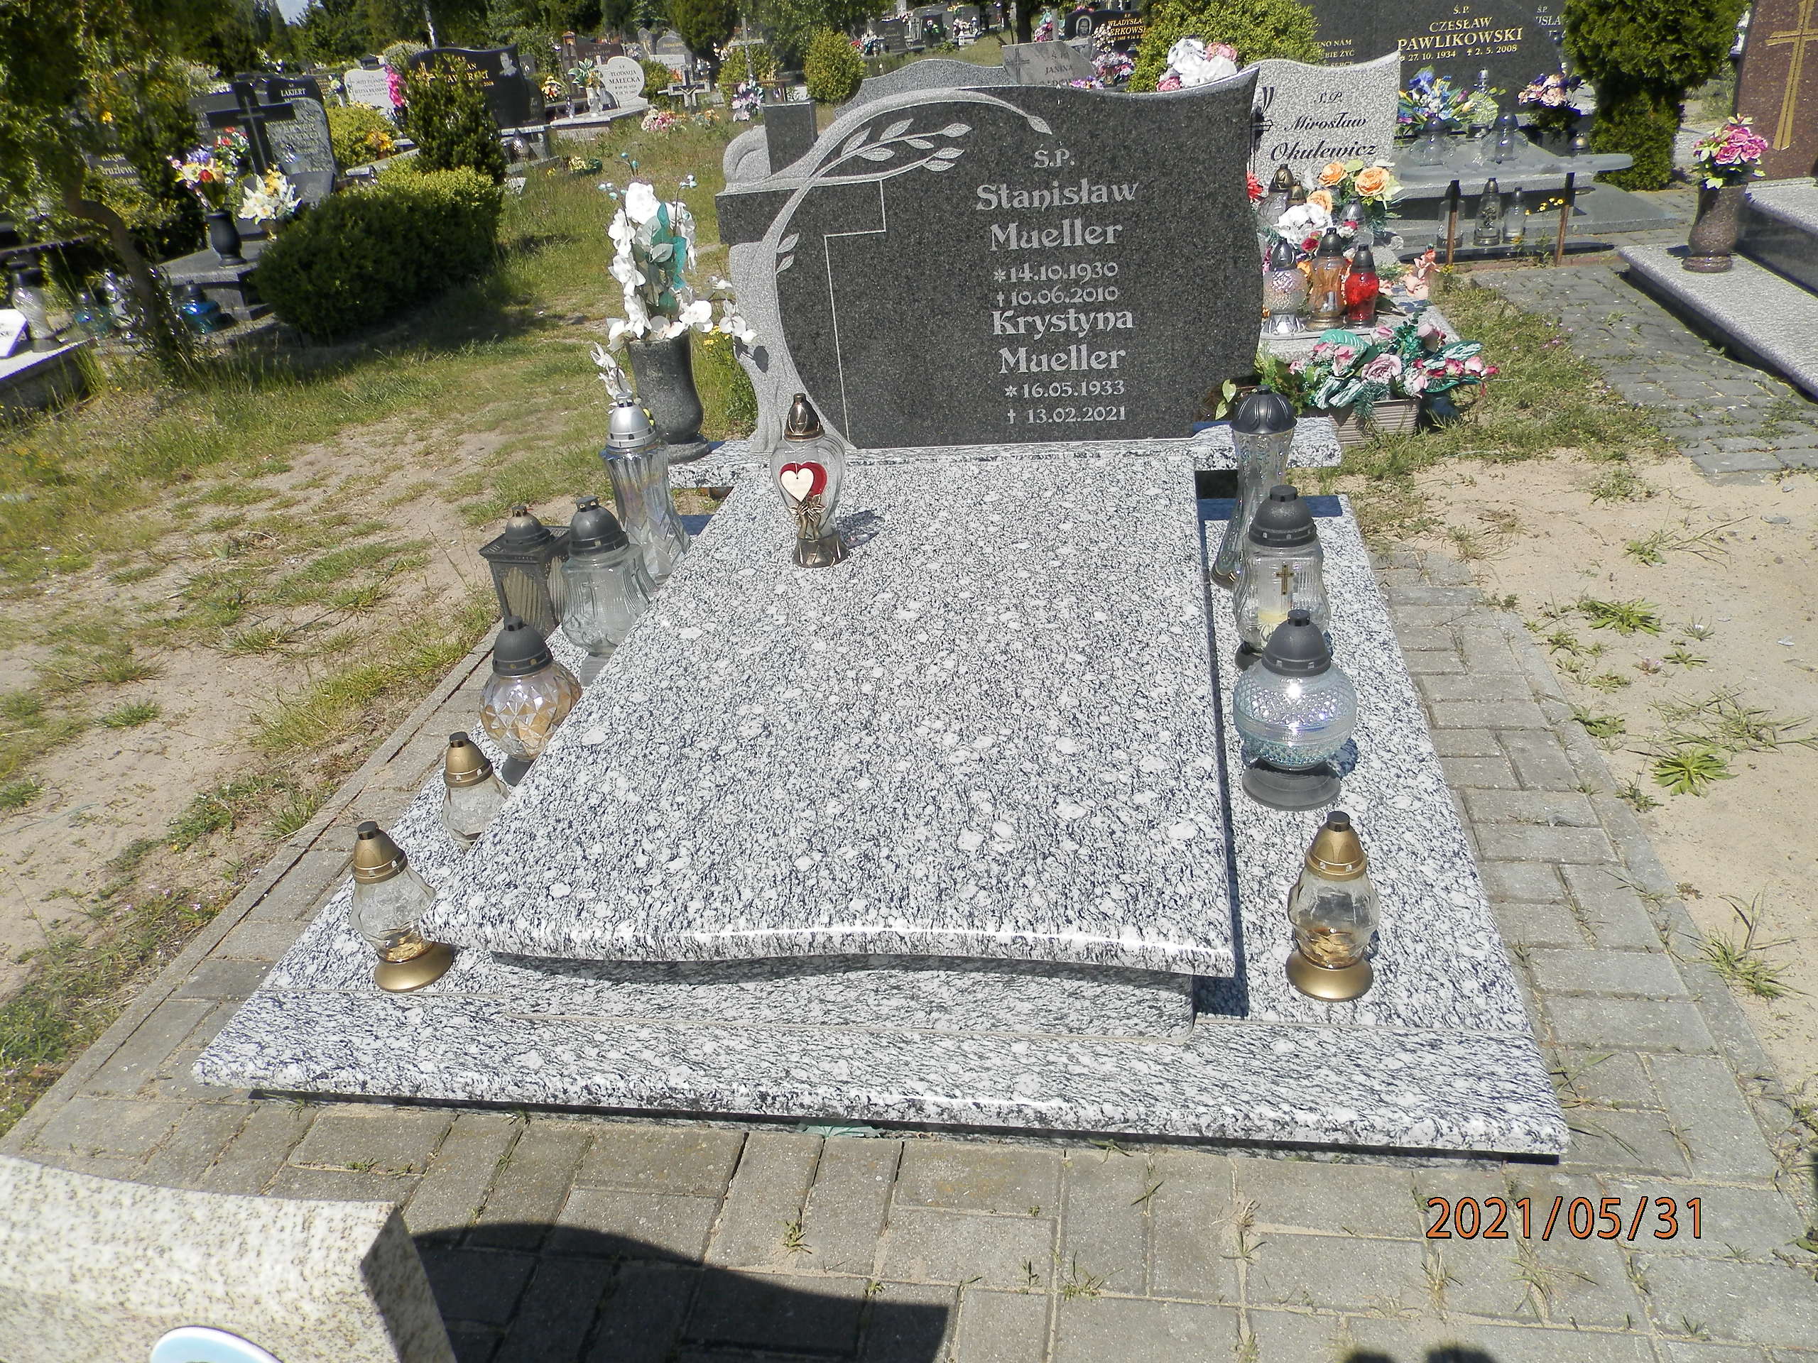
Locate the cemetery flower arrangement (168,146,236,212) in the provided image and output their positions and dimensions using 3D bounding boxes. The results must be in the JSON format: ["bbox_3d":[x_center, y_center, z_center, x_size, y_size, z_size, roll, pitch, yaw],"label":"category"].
[{"bbox_3d":[-3.353,-2.392,6.239,0.320,0.330,0.300,-1,29,11],"label":"cemetery flower arrangement"}]

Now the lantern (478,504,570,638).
[{"bbox_3d":[-0.846,-0.230,2.986,0.168,0.325,0.168,2,29,15],"label":"lantern"}]

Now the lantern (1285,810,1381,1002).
[{"bbox_3d":[0.536,0.273,1.661,0.114,0.244,0.114,-1,28,11],"label":"lantern"}]

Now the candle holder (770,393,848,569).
[{"bbox_3d":[-0.186,-0.385,2.493,0.144,0.324,0.144,-1,28,10],"label":"candle holder"}]

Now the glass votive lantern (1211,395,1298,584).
[{"bbox_3d":[0.734,-0.410,2.732,0.198,0.406,0.198,-1,28,11],"label":"glass votive lantern"}]

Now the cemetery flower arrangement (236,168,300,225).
[{"bbox_3d":[-3.361,-2.568,6.922,0.320,0.310,0.300,-1,29,11],"label":"cemetery flower arrangement"}]

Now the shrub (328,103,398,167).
[{"bbox_3d":[-6.173,-6.226,14.916,0.780,0.650,0.720,-1,28,11],"label":"shrub"}]

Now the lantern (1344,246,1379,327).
[{"bbox_3d":[1.401,-1.222,4.055,0.107,0.245,0.107,-1,28,11],"label":"lantern"}]

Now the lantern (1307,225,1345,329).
[{"bbox_3d":[1.299,-1.249,4.069,0.120,0.300,0.120,-1,28,11],"label":"lantern"}]

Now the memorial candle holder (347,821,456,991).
[{"bbox_3d":[-0.726,0.303,1.841,0.117,0.243,0.117,-1,28,11],"label":"memorial candle holder"}]

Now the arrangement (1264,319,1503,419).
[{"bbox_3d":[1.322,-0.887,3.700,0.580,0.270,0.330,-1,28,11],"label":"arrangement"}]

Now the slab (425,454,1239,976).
[{"bbox_3d":[0.001,-0.074,2.262,1.005,0.052,1.610,-1,30,11],"label":"slab"}]

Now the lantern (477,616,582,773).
[{"bbox_3d":[-0.670,0.022,2.335,0.180,0.291,0.180,-1,28,11],"label":"lantern"}]

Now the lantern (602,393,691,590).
[{"bbox_3d":[-0.625,-0.457,3.075,0.175,0.433,0.175,-1,28,11],"label":"lantern"}]

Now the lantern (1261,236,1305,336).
[{"bbox_3d":[1.226,-1.300,4.275,0.160,0.290,0.160,-1,29,11],"label":"lantern"}]

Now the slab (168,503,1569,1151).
[{"bbox_3d":[0.033,0.063,2.472,1.748,0.042,1.929,-1,29,11],"label":"slab"}]

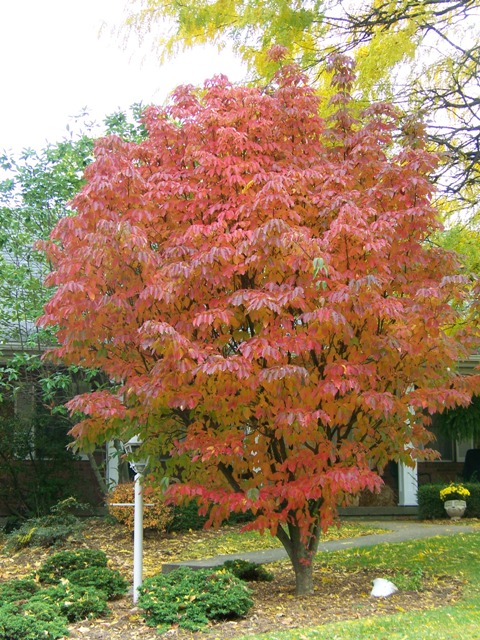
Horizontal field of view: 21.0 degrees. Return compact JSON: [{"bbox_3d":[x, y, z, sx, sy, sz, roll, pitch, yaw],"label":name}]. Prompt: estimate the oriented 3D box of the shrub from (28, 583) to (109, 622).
[{"bbox_3d":[-1.639,2.633,12.300,0.790,0.350,0.760,0,-5,0],"label":"shrub"}]

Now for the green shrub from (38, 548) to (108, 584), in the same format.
[{"bbox_3d":[-1.890,2.745,14.600,0.800,0.380,0.750,0,-5,0],"label":"green shrub"}]

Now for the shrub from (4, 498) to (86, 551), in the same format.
[{"bbox_3d":[-2.705,2.872,18.000,1.150,0.600,1.100,0,-5,0],"label":"shrub"}]

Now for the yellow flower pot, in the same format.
[{"bbox_3d":[3.563,3.133,21.400,0.360,0.350,0.360,0,-5,0],"label":"yellow flower pot"}]

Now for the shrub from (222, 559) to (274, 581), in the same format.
[{"bbox_3d":[0.074,2.806,14.700,0.640,0.270,0.620,0,-5,0],"label":"shrub"}]

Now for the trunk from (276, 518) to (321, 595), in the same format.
[{"bbox_3d":[0.622,2.513,13.750,0.470,0.820,0.400,0,-5,0],"label":"trunk"}]

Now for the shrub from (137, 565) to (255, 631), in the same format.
[{"bbox_3d":[-0.425,2.547,12.100,1.080,0.500,1.000,0,-5,0],"label":"shrub"}]

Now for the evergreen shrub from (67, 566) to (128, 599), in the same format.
[{"bbox_3d":[-1.514,2.728,13.650,0.680,0.310,0.660,0,-5,0],"label":"evergreen shrub"}]

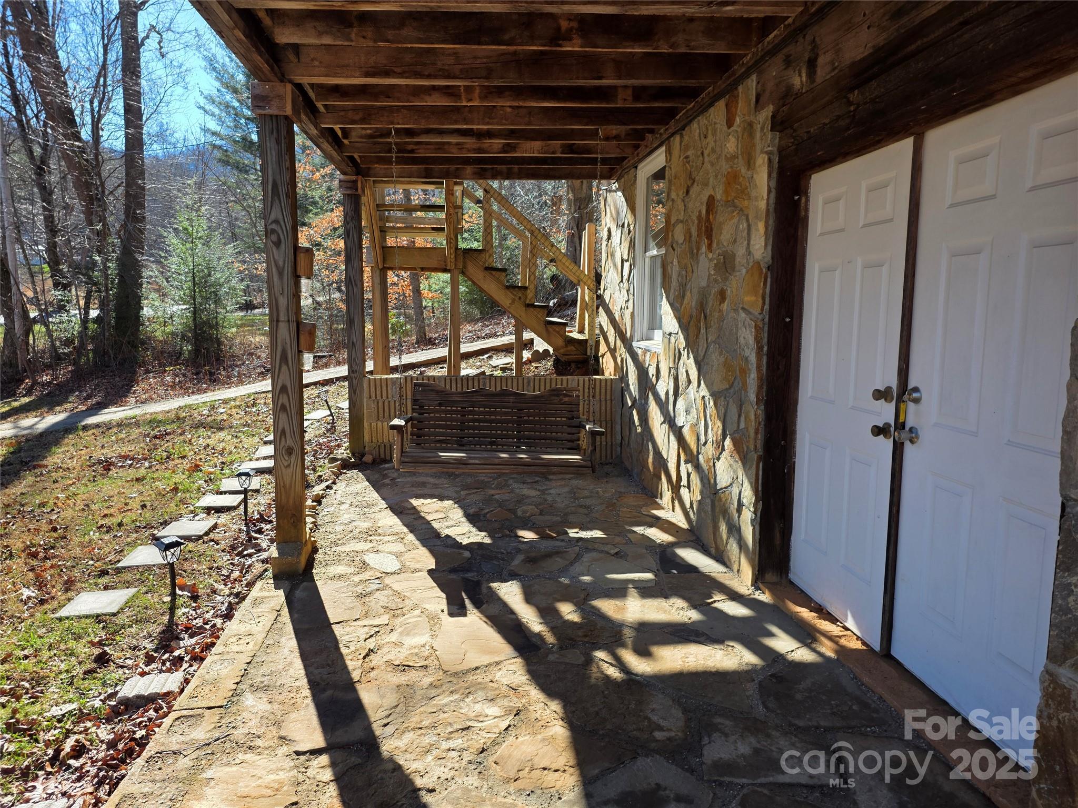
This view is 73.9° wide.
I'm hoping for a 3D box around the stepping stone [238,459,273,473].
[{"bbox_3d":[-2.533,0.571,6.511,0.310,0.042,0.280,-1,11,-6],"label":"stepping stone"}]

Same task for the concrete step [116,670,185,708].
[{"bbox_3d":[-1.615,1.217,3.013,0.200,0.070,0.190,-1,8,-6],"label":"concrete step"}]

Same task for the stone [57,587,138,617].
[{"bbox_3d":[-2.385,1.098,3.882,0.300,0.042,0.300,-1,11,-6],"label":"stone"}]

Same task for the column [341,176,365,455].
[{"bbox_3d":[-1.697,-0.786,6.612,0.175,2.520,0.175,-1,8,-6],"label":"column"}]

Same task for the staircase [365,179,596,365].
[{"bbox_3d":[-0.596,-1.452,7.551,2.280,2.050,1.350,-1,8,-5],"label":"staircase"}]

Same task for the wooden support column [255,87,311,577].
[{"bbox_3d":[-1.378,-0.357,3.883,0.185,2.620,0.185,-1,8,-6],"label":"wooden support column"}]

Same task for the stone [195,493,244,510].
[{"bbox_3d":[-2.455,0.767,5.533,0.300,0.042,0.285,-1,11,-6],"label":"stone"}]

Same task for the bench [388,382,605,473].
[{"bbox_3d":[-0.268,0.128,4.678,1.310,0.510,0.640,0,8,-4],"label":"bench"}]

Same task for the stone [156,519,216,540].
[{"bbox_3d":[-2.429,0.883,4.953,0.305,0.042,0.300,-1,11,-6],"label":"stone"}]

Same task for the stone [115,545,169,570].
[{"bbox_3d":[-2.414,0.974,4.495,0.310,0.042,0.315,-1,11,-6],"label":"stone"}]

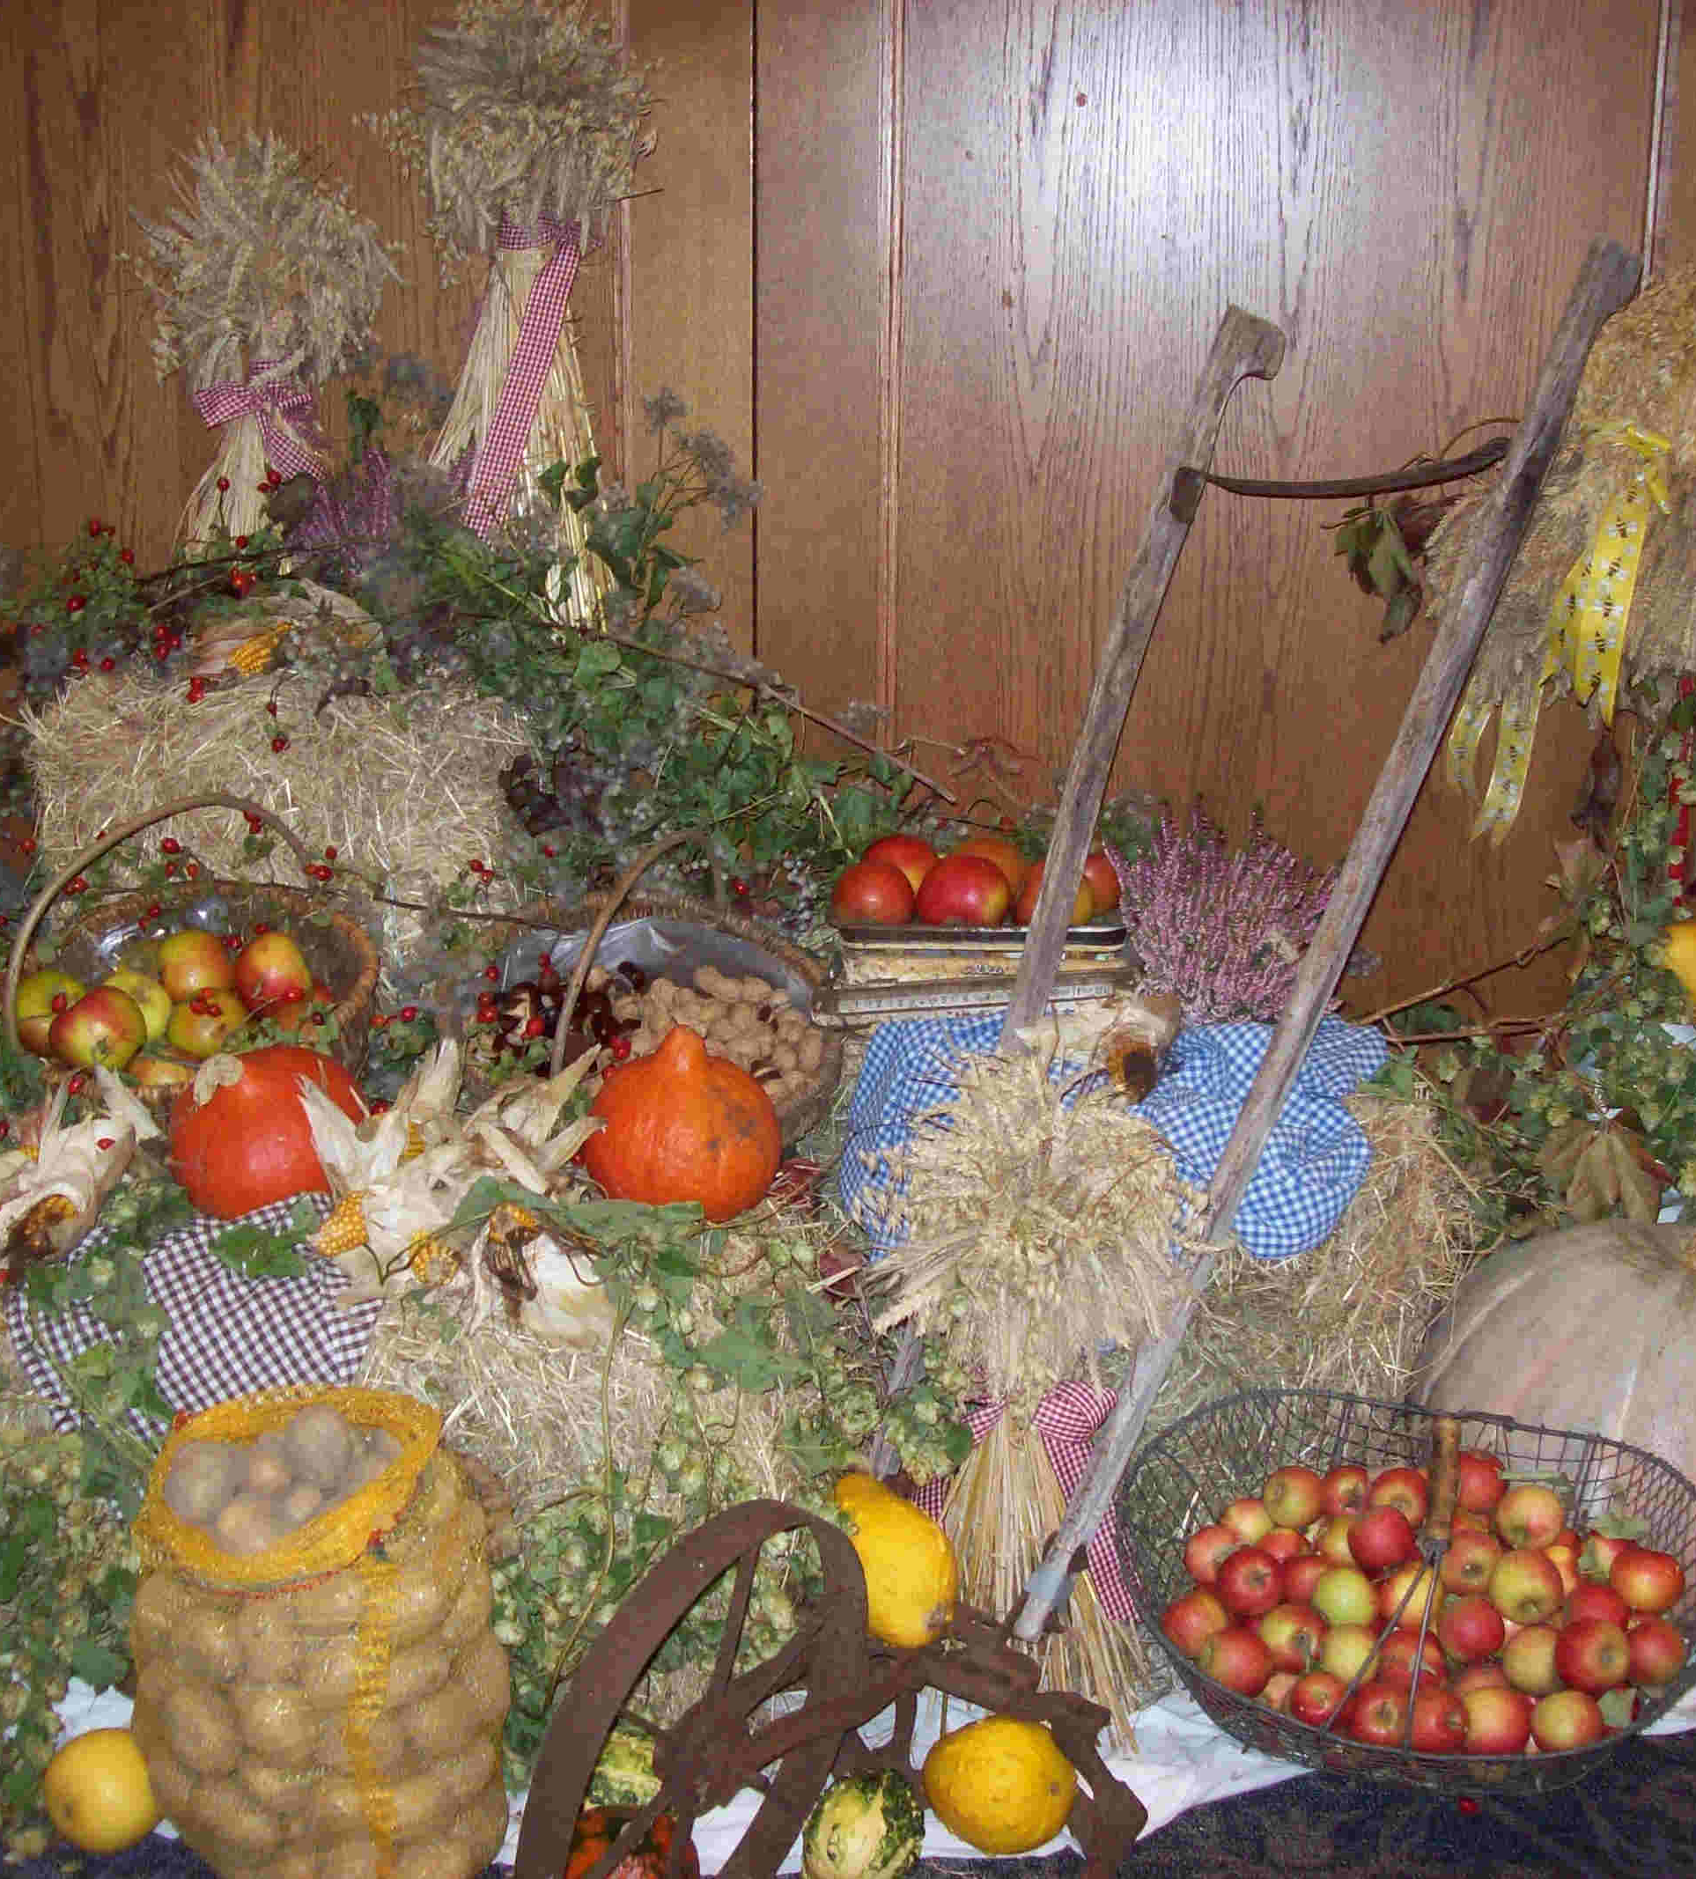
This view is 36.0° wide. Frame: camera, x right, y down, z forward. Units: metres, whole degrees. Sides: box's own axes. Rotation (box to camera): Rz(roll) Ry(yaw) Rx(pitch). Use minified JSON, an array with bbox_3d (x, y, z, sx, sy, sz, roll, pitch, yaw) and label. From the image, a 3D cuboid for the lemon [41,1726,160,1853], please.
[{"bbox_3d":[-0.661,0.754,2.312,0.115,0.112,0.112,1,15,0],"label":"lemon"}]

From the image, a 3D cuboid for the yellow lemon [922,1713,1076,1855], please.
[{"bbox_3d":[0.134,0.752,2.323,0.139,0.124,0.130,1,15,0],"label":"yellow lemon"}]

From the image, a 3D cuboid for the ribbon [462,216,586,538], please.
[{"bbox_3d":[-0.362,-0.630,2.920,0.138,0.365,0.100,0,15,0],"label":"ribbon"}]

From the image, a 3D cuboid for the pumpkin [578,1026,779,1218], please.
[{"bbox_3d":[-0.156,0.172,2.430,0.186,0.175,0.186,0,15,0],"label":"pumpkin"}]

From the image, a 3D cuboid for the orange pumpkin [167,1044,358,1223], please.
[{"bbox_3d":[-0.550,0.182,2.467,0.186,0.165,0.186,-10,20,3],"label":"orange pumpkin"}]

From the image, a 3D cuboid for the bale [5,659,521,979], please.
[{"bbox_3d":[-0.628,-0.106,2.938,0.500,0.390,0.420,1,15,0],"label":"bale"}]

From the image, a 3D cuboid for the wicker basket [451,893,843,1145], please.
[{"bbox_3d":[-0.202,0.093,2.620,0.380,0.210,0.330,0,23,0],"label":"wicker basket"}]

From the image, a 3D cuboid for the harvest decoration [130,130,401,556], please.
[{"bbox_3d":[-0.631,-0.633,2.815,0.280,0.480,0.250,1,15,0],"label":"harvest decoration"}]

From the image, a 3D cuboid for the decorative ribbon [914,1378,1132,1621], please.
[{"bbox_3d":[0.163,0.518,2.420,0.200,0.210,0.110,0,15,0],"label":"decorative ribbon"}]

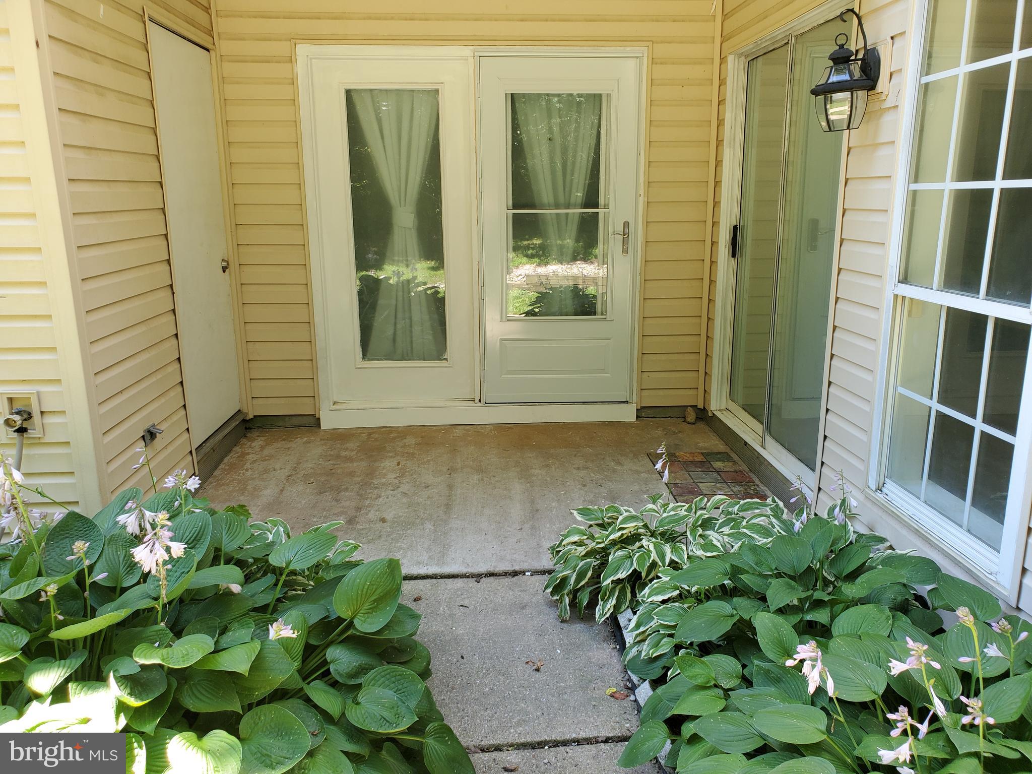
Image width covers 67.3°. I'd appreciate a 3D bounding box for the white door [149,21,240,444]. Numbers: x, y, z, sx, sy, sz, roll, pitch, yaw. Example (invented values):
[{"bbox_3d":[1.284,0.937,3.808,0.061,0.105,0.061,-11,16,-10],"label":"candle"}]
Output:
[{"bbox_3d":[-1.628,-0.746,4.027,0.060,1.990,0.800,-1,14,-3],"label":"white door"}]

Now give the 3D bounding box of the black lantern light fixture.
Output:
[{"bbox_3d":[1.118,-1.079,2.648,0.210,0.380,0.190,-1,14,-3],"label":"black lantern light fixture"}]

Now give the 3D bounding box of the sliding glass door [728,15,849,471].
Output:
[{"bbox_3d":[1.235,-0.679,3.742,0.090,1.960,1.450,-1,14,-3],"label":"sliding glass door"}]

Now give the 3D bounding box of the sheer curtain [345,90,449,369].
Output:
[{"bbox_3d":[-0.700,-0.939,4.651,0.540,1.610,0.080,-1,14,-3],"label":"sheer curtain"}]

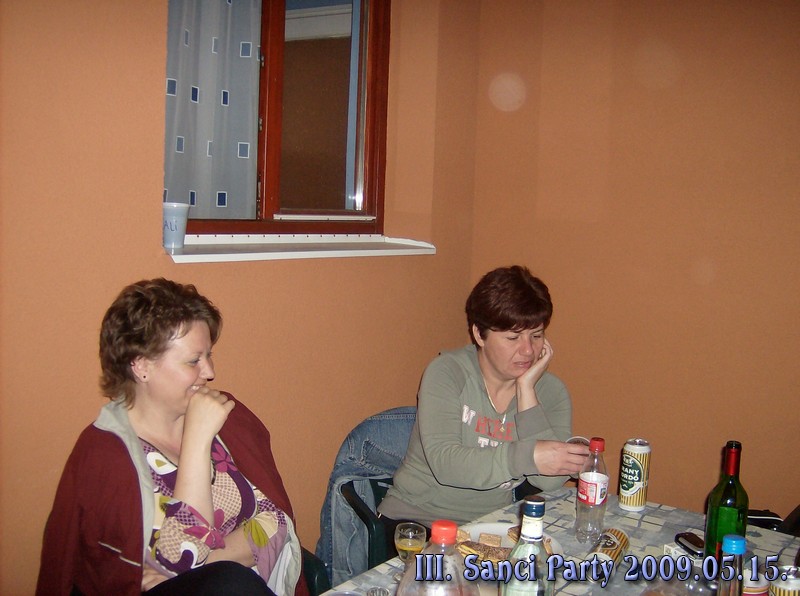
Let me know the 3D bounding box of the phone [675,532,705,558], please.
[{"bbox_3d":[0.636,0.532,1.793,0.050,0.017,0.100,0,7,-24],"label":"phone"}]

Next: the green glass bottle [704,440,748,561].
[{"bbox_3d":[0.661,0.430,1.678,0.076,0.290,0.076,3,6,0],"label":"green glass bottle"}]

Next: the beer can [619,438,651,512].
[{"bbox_3d":[0.588,0.443,2.077,0.066,0.168,0.066,3,6,0],"label":"beer can"}]

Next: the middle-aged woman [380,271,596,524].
[{"bbox_3d":[0.217,0.570,2.144,0.530,1.310,0.680,-2,8,-38],"label":"middle-aged woman"}]

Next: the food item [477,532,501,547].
[{"bbox_3d":[0.196,0.527,1.789,0.046,0.014,0.045,5,7,15],"label":"food item"}]

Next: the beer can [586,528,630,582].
[{"bbox_3d":[0.419,0.528,1.700,0.066,0.066,0.168,6,7,27],"label":"beer can"}]

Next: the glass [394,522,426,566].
[{"bbox_3d":[0.020,0.499,1.618,0.062,0.102,0.062,3,6,0],"label":"glass"}]

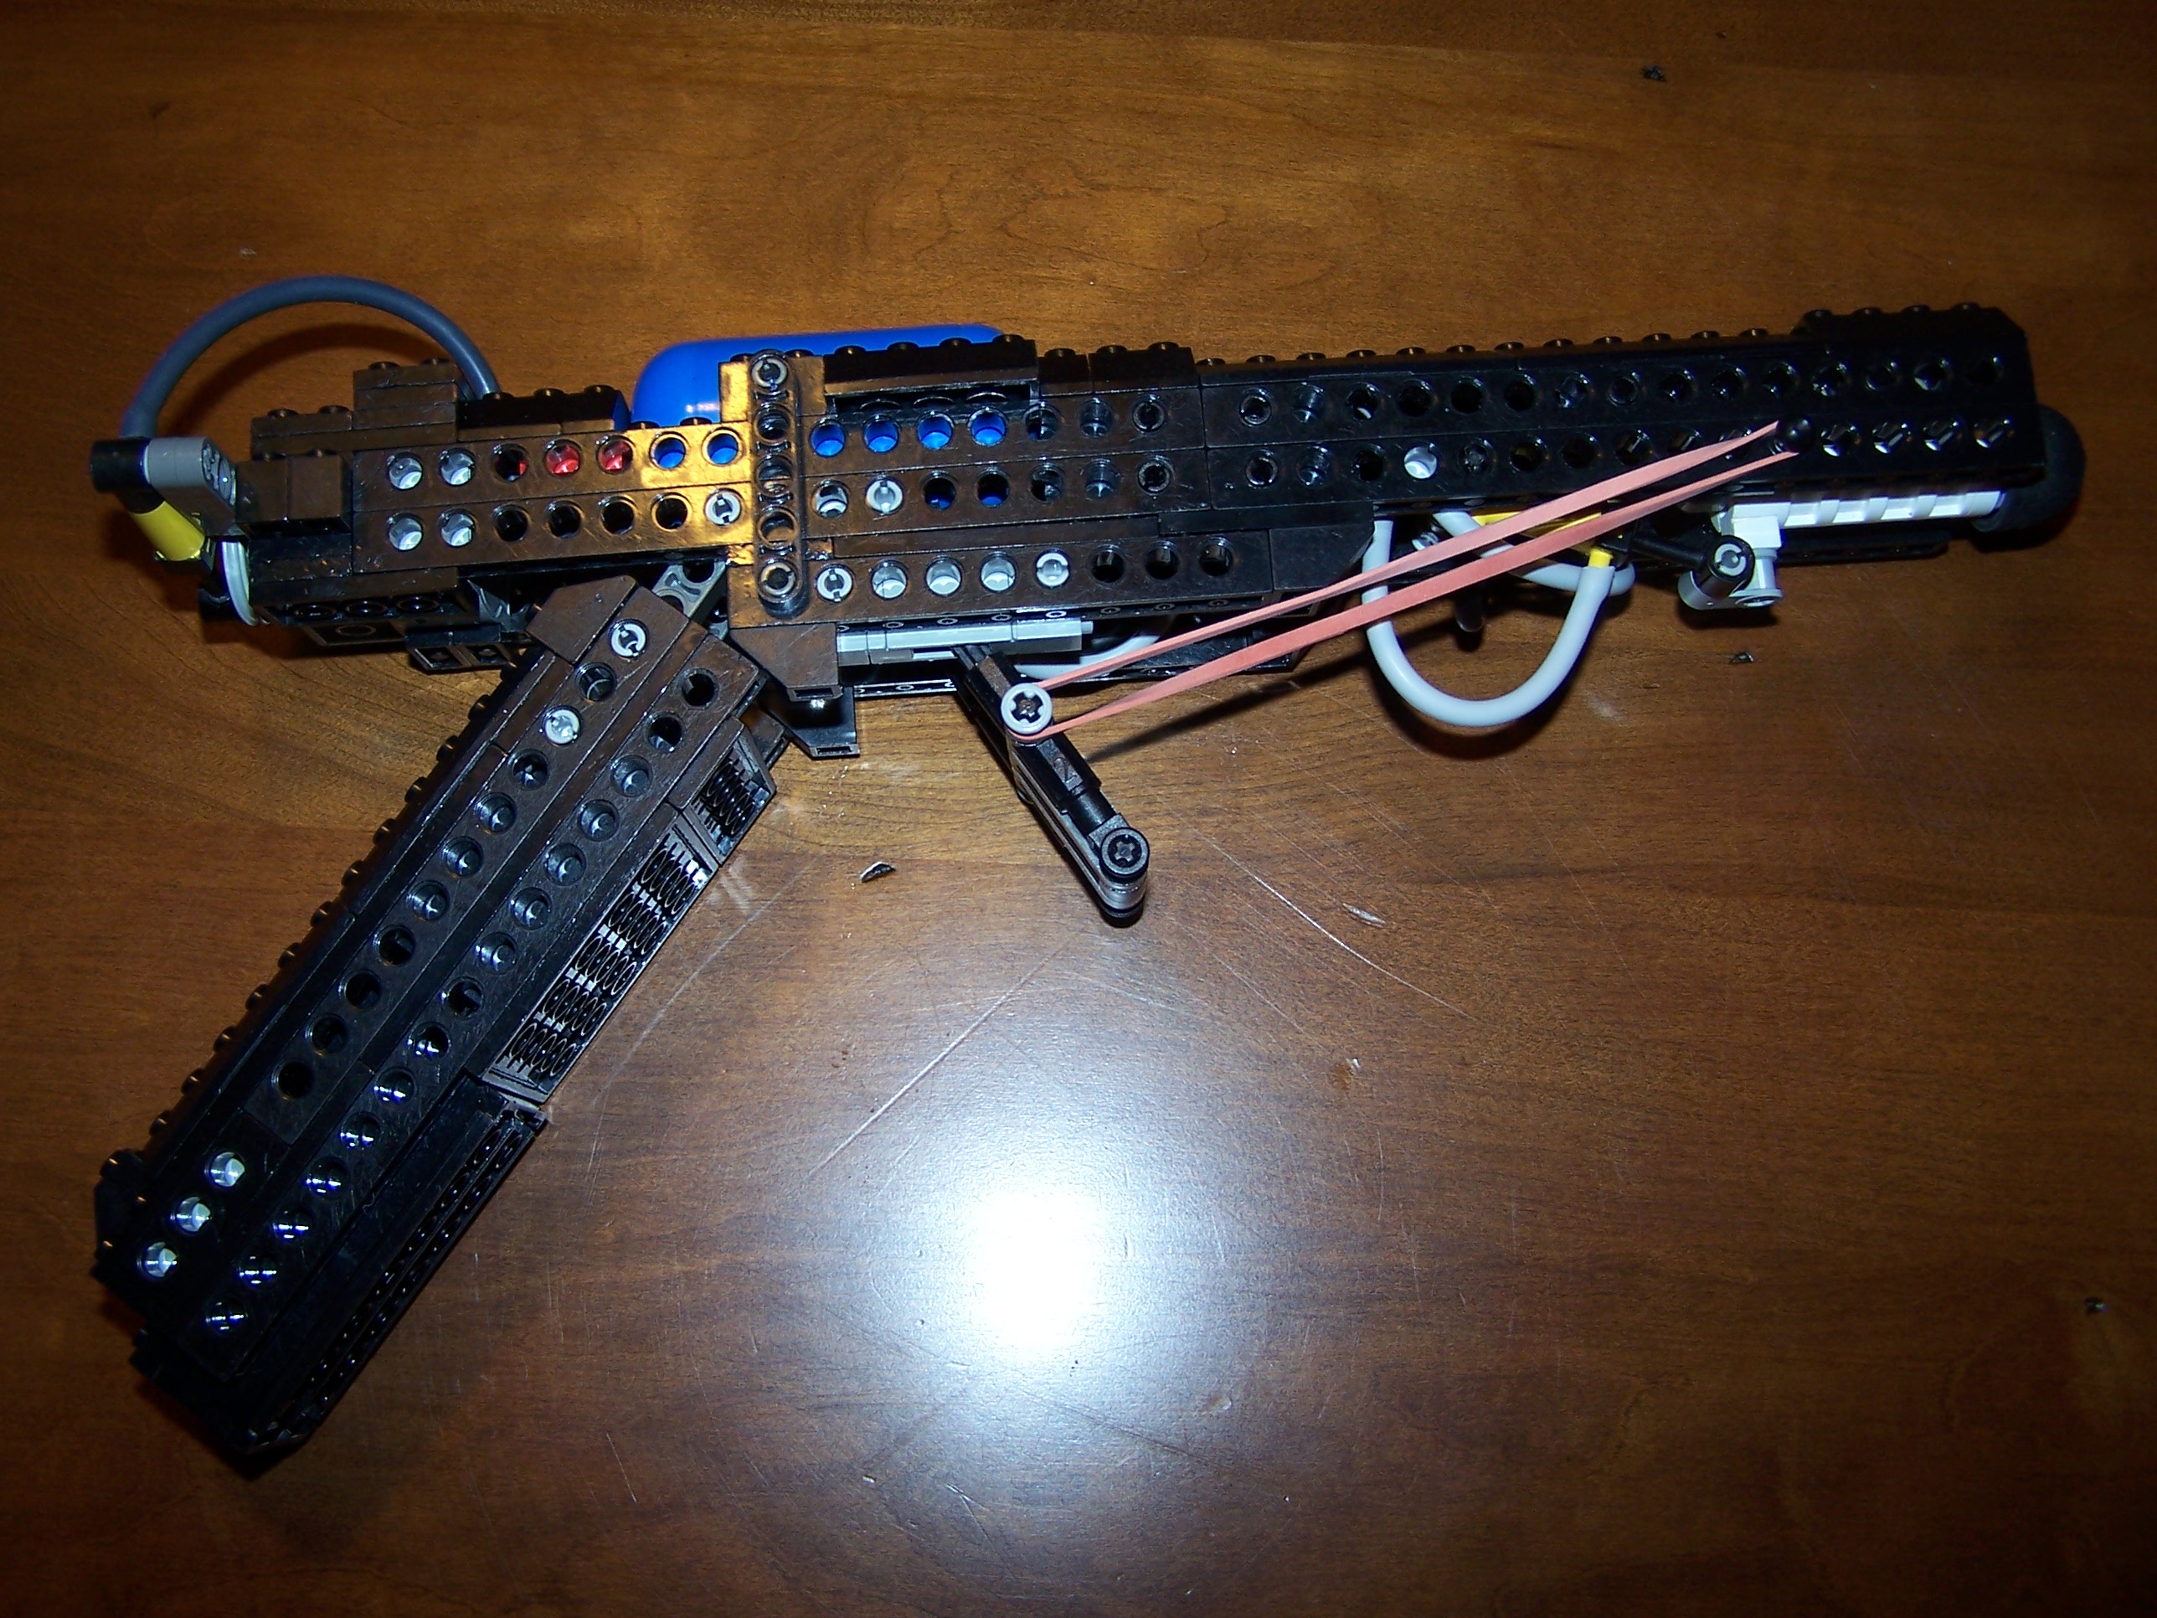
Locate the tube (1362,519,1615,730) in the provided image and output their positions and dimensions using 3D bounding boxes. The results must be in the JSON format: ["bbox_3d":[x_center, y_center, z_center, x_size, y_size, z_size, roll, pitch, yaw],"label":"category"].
[{"bbox_3d":[0.063,-0.029,0.362,0.039,0.012,0.033,-4,78,0],"label":"tube"}]

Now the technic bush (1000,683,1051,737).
[{"bbox_3d":[-0.007,-0.014,0.346,0.007,0.008,0.007,-4,78,0],"label":"technic bush"}]

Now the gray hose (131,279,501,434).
[{"bbox_3d":[-0.123,-0.072,0.381,0.060,0.009,0.026,-4,78,0],"label":"gray hose"}]

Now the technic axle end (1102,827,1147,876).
[{"bbox_3d":[0.007,0.007,0.353,0.007,0.008,0.007,-4,78,0],"label":"technic axle end"}]

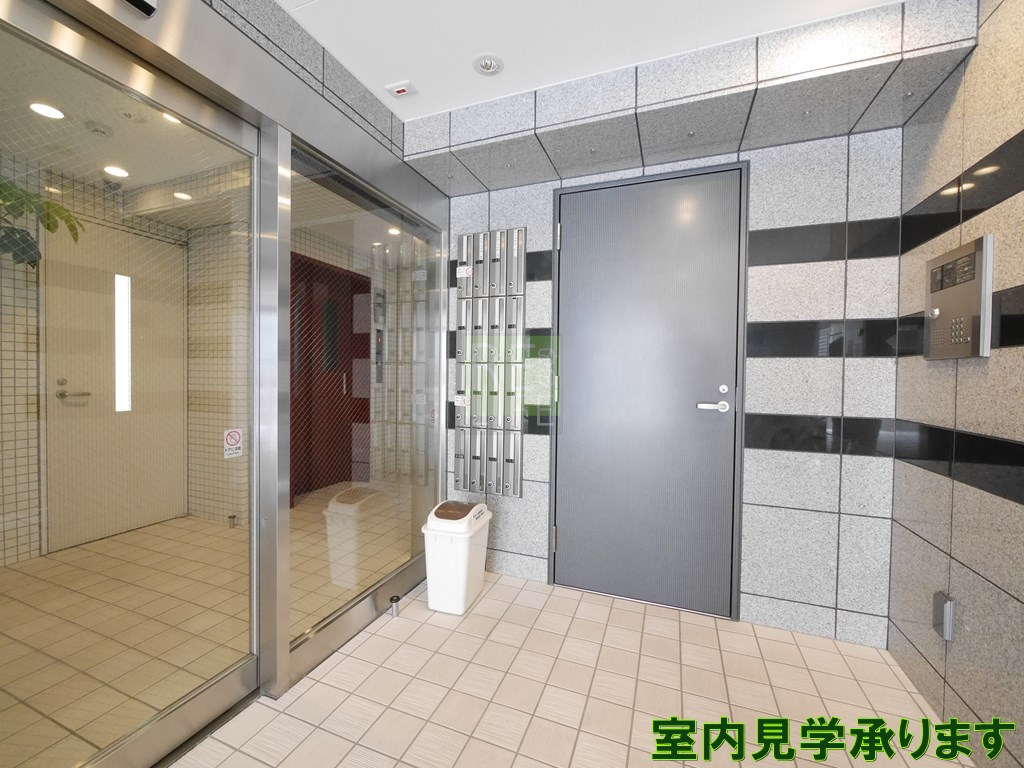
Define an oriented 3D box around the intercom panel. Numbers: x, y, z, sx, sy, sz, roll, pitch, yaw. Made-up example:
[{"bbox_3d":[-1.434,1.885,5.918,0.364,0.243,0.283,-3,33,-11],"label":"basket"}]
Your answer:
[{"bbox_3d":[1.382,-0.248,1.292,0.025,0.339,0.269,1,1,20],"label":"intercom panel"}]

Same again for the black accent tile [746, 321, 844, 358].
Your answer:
[{"bbox_3d":[1.214,-0.191,1.785,0.355,0.156,0.020,1,1,21],"label":"black accent tile"}]

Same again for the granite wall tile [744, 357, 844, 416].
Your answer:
[{"bbox_3d":[1.198,0.009,1.774,0.359,0.242,0.020,1,1,20],"label":"granite wall tile"}]

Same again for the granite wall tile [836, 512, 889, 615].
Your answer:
[{"bbox_3d":[1.450,0.745,1.711,0.174,0.403,0.020,1,1,21],"label":"granite wall tile"}]

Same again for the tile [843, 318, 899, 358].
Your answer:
[{"bbox_3d":[1.465,-0.187,1.698,0.170,0.157,0.022,1,1,21],"label":"tile"}]

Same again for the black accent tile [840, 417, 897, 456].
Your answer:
[{"bbox_3d":[1.443,0.213,1.686,0.169,0.156,0.020,1,1,20],"label":"black accent tile"}]

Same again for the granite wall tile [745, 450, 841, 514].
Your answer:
[{"bbox_3d":[1.206,0.415,1.797,0.355,0.247,0.020,1,1,21],"label":"granite wall tile"}]

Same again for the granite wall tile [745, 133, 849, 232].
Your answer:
[{"bbox_3d":[1.188,-0.841,1.764,0.394,0.354,0.020,1,1,20],"label":"granite wall tile"}]

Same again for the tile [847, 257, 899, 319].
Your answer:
[{"bbox_3d":[1.468,-0.387,1.695,0.170,0.244,0.022,1,1,21],"label":"tile"}]

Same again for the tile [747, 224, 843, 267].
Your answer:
[{"bbox_3d":[1.221,-0.592,1.785,0.352,0.156,0.022,1,1,21],"label":"tile"}]

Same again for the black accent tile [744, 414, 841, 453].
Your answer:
[{"bbox_3d":[1.209,0.213,1.793,0.355,0.157,0.020,1,1,21],"label":"black accent tile"}]

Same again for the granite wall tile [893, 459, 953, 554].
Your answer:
[{"bbox_3d":[1.480,0.426,1.492,0.022,0.246,0.366,1,1,21],"label":"granite wall tile"}]

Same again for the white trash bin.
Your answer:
[{"bbox_3d":[-0.254,0.812,2.011,0.241,0.470,0.306,1,1,16],"label":"white trash bin"}]

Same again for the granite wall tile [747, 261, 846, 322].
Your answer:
[{"bbox_3d":[1.217,-0.391,1.780,0.355,0.245,0.020,1,1,21],"label":"granite wall tile"}]

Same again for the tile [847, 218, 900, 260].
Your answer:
[{"bbox_3d":[1.452,-0.581,1.670,0.170,0.155,0.020,1,1,20],"label":"tile"}]

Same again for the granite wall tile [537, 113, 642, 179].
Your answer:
[{"bbox_3d":[0.366,-1.056,1.860,0.397,0.024,0.424,1,1,21],"label":"granite wall tile"}]

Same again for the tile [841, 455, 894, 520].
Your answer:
[{"bbox_3d":[1.458,0.422,1.708,0.170,0.246,0.022,1,1,21],"label":"tile"}]

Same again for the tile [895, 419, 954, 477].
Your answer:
[{"bbox_3d":[1.483,0.225,1.489,0.022,0.155,0.366,1,1,21],"label":"tile"}]

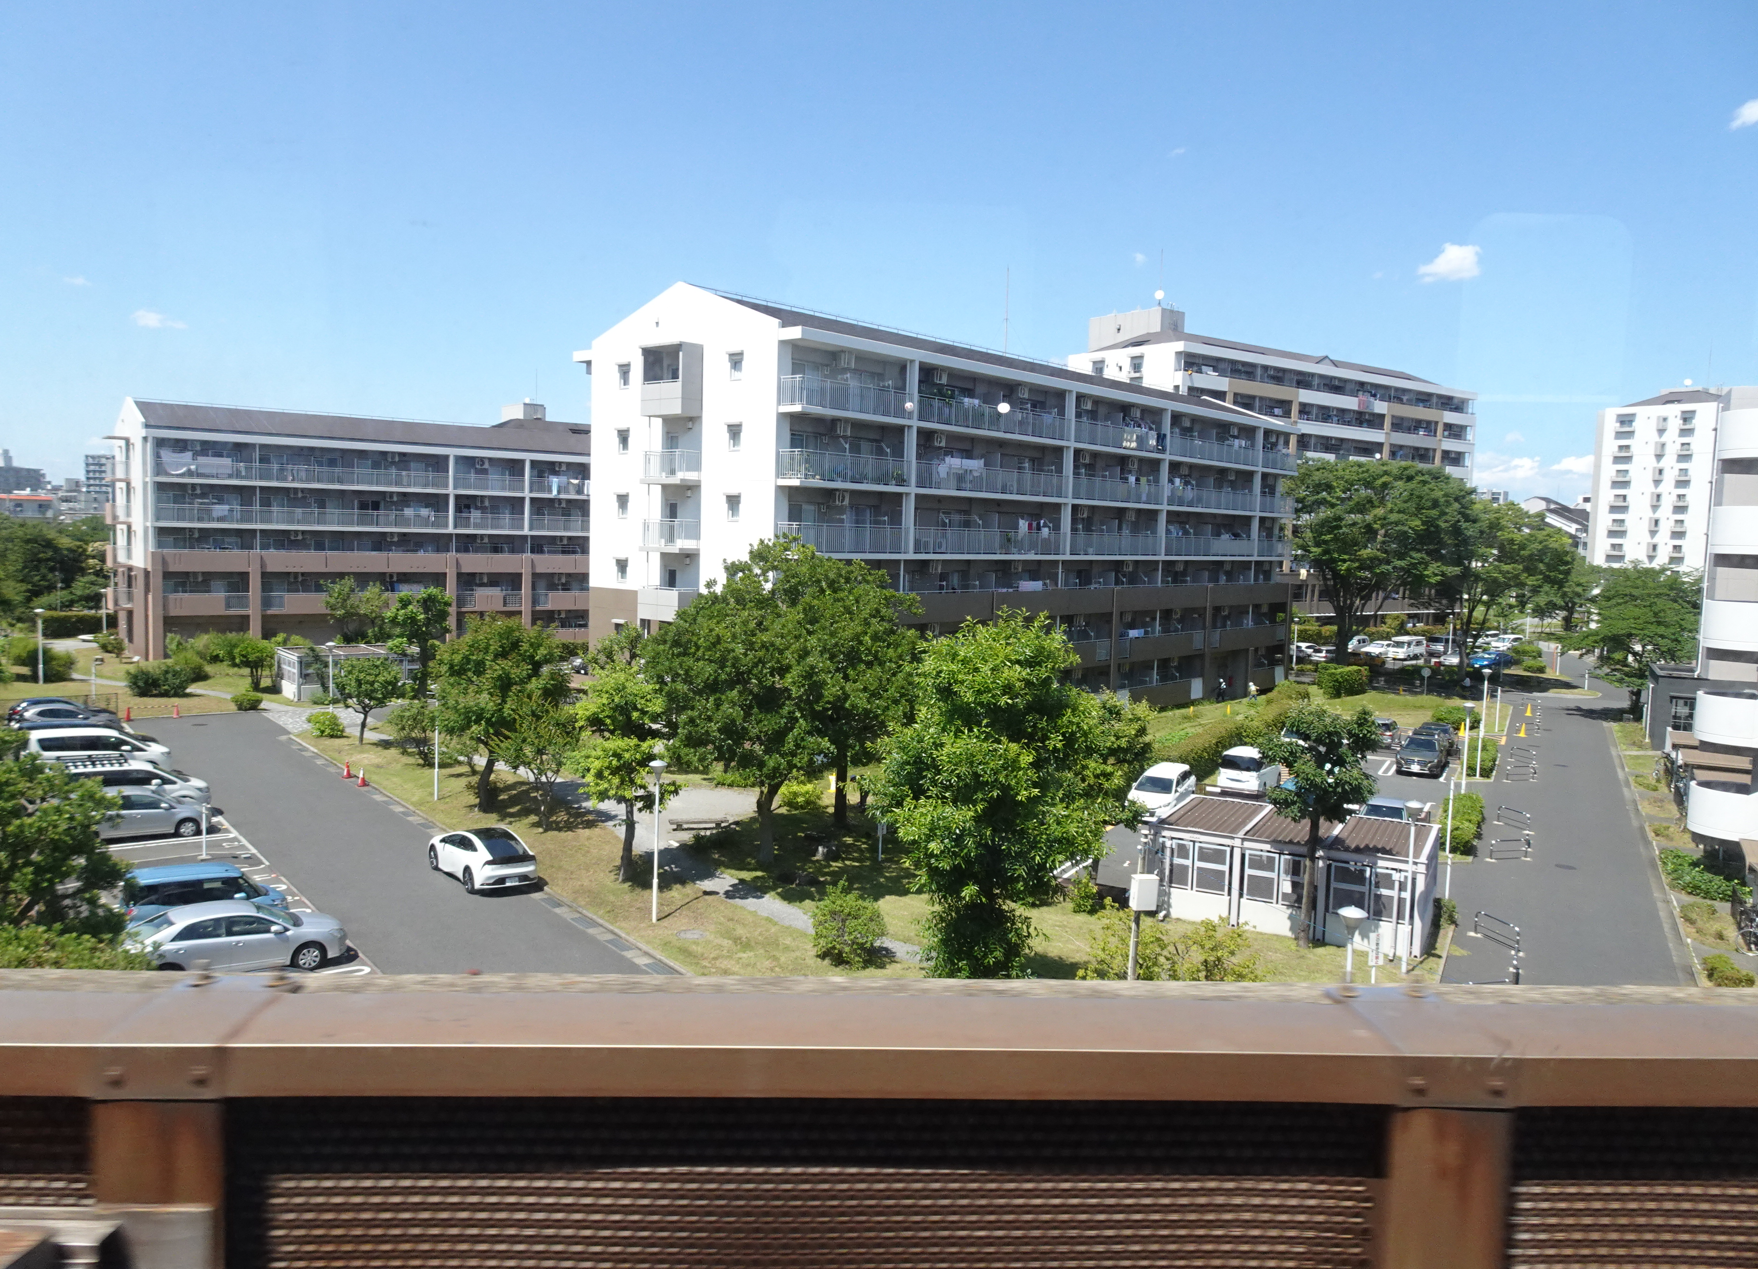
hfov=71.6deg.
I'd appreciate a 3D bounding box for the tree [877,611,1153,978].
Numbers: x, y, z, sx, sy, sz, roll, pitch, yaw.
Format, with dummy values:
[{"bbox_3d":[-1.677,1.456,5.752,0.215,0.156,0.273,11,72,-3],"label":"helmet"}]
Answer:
[{"bbox_3d":[2.499,3.867,23.684,5.100,8.400,4.900,2,5,0],"label":"tree"}]

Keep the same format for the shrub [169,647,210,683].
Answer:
[{"bbox_3d":[-41.197,1.894,72.744,2.544,1.950,2.544,-1,6,-30],"label":"shrub"}]

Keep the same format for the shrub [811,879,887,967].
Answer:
[{"bbox_3d":[-0.677,6.663,28.081,1.750,1.950,1.700,2,5,0],"label":"shrub"}]

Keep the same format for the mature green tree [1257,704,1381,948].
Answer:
[{"bbox_3d":[10.923,4.842,30.404,3.144,6.069,3.144,3,5,20],"label":"mature green tree"}]

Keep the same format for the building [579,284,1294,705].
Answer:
[{"bbox_3d":[6.930,-6.084,69.842,14.500,19.650,48.220,6,7,41],"label":"building"}]

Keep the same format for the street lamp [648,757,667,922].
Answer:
[{"bbox_3d":[-5.609,5.189,30.731,0.500,4.200,0.500,2,5,0],"label":"street lamp"}]

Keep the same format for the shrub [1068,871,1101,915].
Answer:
[{"bbox_3d":[5.470,6.879,32.500,0.870,1.130,0.850,2,5,0],"label":"shrub"}]

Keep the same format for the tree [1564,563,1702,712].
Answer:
[{"bbox_3d":[45.908,0.321,74.170,7.700,9.600,7.600,2,5,0],"label":"tree"}]

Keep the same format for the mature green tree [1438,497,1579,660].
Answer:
[{"bbox_3d":[50.616,-3.529,97.416,11.000,13.600,11.000,2,5,0],"label":"mature green tree"}]

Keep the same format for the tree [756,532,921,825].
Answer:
[{"bbox_3d":[-1.370,1.689,41.463,5.615,9.766,5.615,2,5,-2],"label":"tree"}]

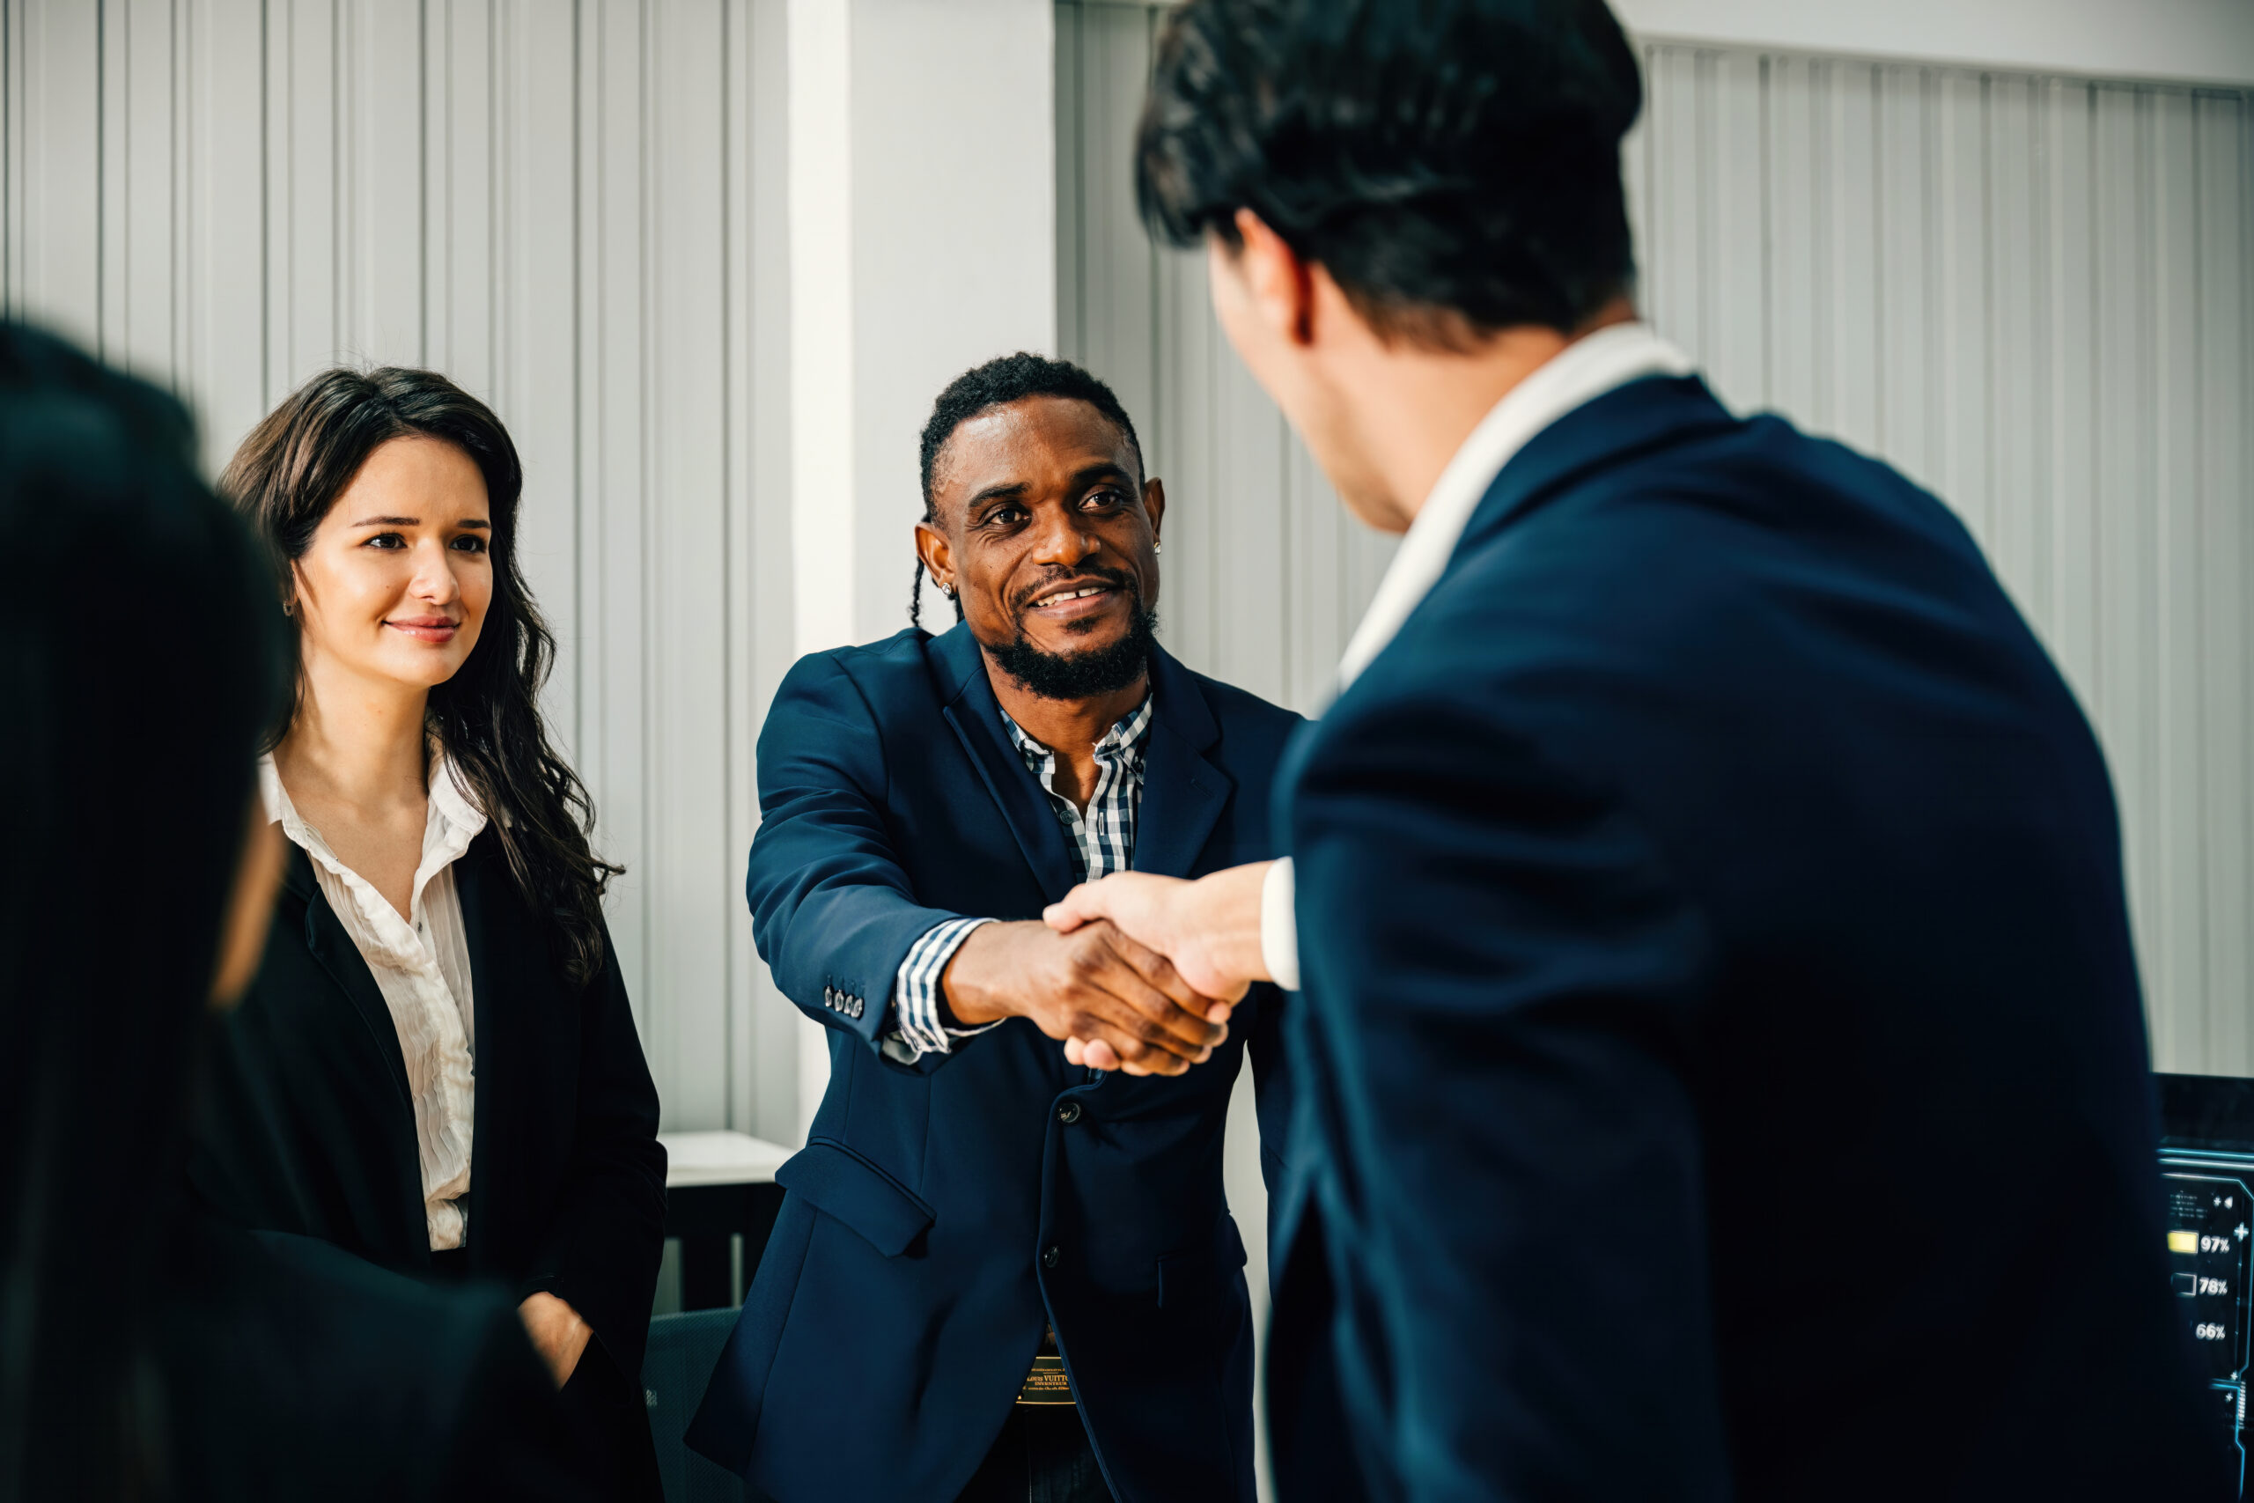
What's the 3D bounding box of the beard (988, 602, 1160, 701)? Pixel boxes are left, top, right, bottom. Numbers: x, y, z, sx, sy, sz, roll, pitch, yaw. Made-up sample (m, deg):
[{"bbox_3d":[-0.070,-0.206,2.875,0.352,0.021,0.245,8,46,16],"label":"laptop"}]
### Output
[{"bbox_3d":[-0.035,-0.069,2.440,0.110,0.060,0.085,-8,0,-10],"label":"beard"}]

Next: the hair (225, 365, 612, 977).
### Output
[{"bbox_3d":[-0.520,-0.055,2.580,0.260,0.440,0.235,0,-1,-33],"label":"hair"}]

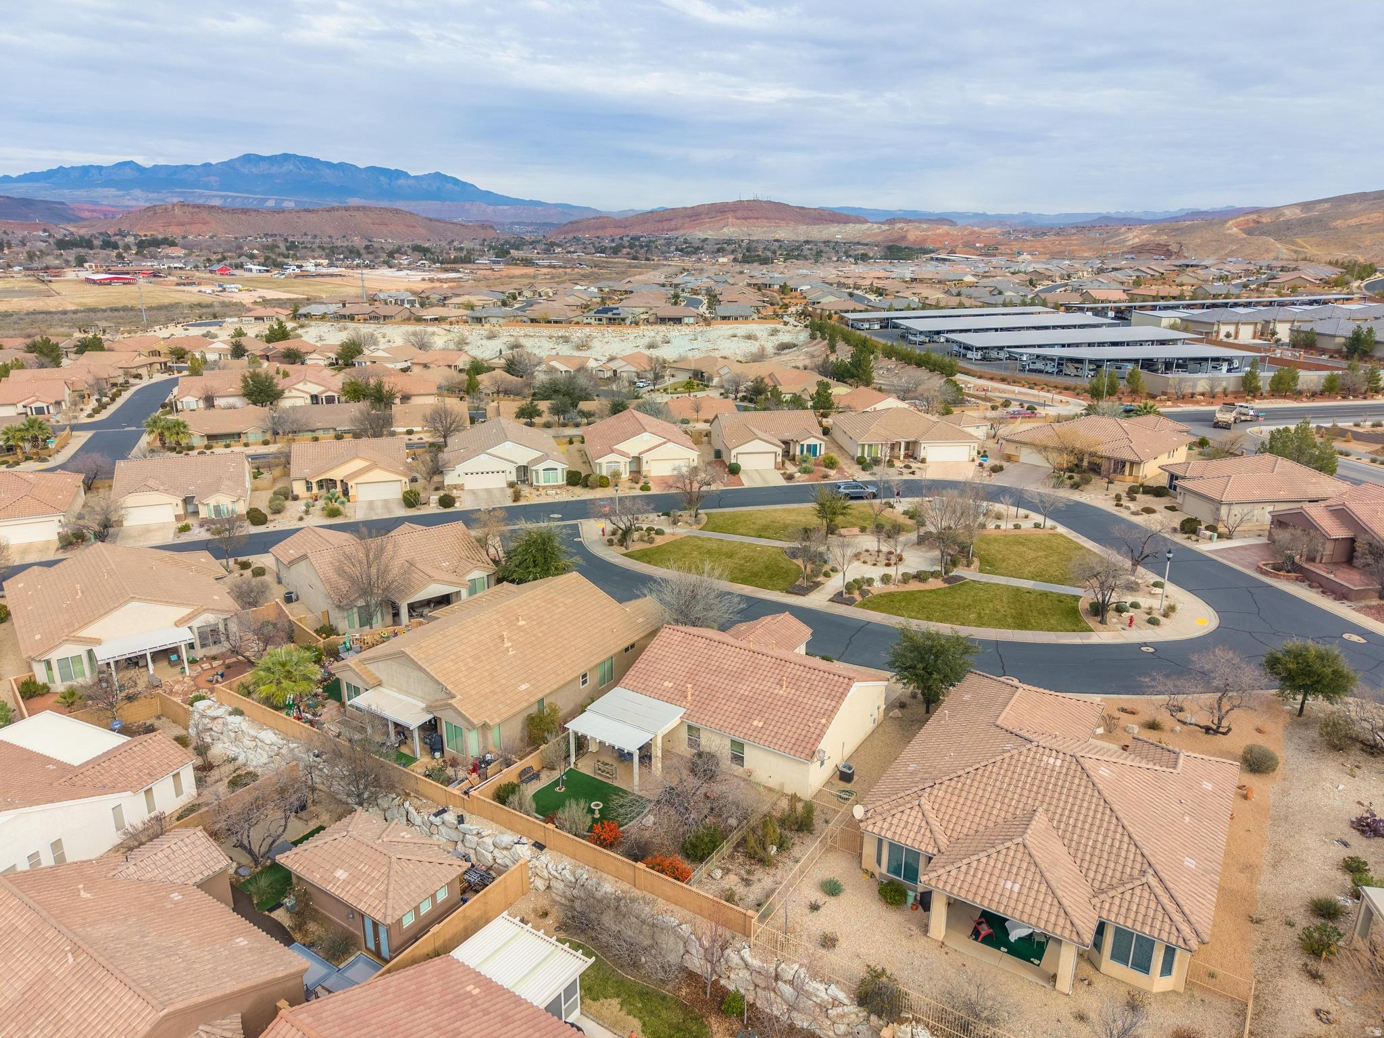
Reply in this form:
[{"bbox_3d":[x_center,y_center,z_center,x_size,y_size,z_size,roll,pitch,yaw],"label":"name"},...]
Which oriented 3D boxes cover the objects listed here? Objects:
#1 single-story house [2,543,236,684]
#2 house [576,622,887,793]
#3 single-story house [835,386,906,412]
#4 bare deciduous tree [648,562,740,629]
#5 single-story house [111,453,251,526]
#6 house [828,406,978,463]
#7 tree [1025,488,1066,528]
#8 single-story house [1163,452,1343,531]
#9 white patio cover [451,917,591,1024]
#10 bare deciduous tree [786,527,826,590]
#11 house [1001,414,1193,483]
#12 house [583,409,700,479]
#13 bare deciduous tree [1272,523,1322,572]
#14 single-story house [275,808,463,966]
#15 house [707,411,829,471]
[{"bbox_3d":[-42.210,6.140,71.320,14.800,5.400,19.800,-12,21,-36],"label":"single-story house"},{"bbox_3d":[3.564,10.106,57.756,13.600,4.970,19.500,11,21,32],"label":"house"},{"bbox_3d":[30.820,-20.290,173.530,17.200,5.200,12.500,-4,18,-14],"label":"single-story house"},{"bbox_3d":[0.110,6.154,67.949,6.400,6.020,6.200,0,17,0],"label":"bare deciduous tree"},{"bbox_3d":[-55.500,-4.040,105.290,13.100,5.300,19.100,-6,18,-19],"label":"single-story house"},{"bbox_3d":[29.460,-12.770,134.360,17.300,5.700,18.300,0,17,-2],"label":"house"},{"bbox_3d":[36.191,-1.096,98.433,4.300,4.400,4.300,7,19,20],"label":"tree"},{"bbox_3d":[63.266,-4.330,107.890,18.600,5.400,14.400,-2,18,-7],"label":"single-story house"},{"bbox_3d":[-6.884,18.821,39.375,4.980,2.300,3.250,11,20,32],"label":"white patio cover"},{"bbox_3d":[9.531,3.238,80.457,3.500,5.400,3.500,2,18,7],"label":"bare deciduous tree"},{"bbox_3d":[56.190,-11.270,130.020,24.400,5.600,18.800,-16,23,-43],"label":"house"},{"bbox_3d":[-6.917,-10.028,124.843,13.200,5.400,17.600,-3,18,-12],"label":"house"},{"bbox_3d":[53.277,2.665,84.510,4.654,4.370,4.654,11,21,32],"label":"bare deciduous tree"},{"bbox_3d":[-14.145,15.920,43.335,7.607,3.400,5.002,11,21,32],"label":"single-story house"},{"bbox_3d":[10.508,-11.004,127.575,13.800,5.000,15.200,-3,18,-10],"label":"house"}]

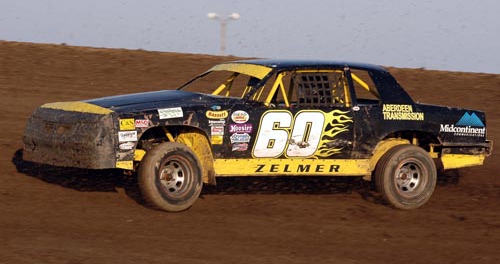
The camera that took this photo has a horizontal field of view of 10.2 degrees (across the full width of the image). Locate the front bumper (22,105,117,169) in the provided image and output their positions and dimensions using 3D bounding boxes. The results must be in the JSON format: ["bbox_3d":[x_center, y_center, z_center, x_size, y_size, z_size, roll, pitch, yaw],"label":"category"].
[{"bbox_3d":[-1.860,0.045,27.600,0.400,0.580,1.680,1,2,-31],"label":"front bumper"}]

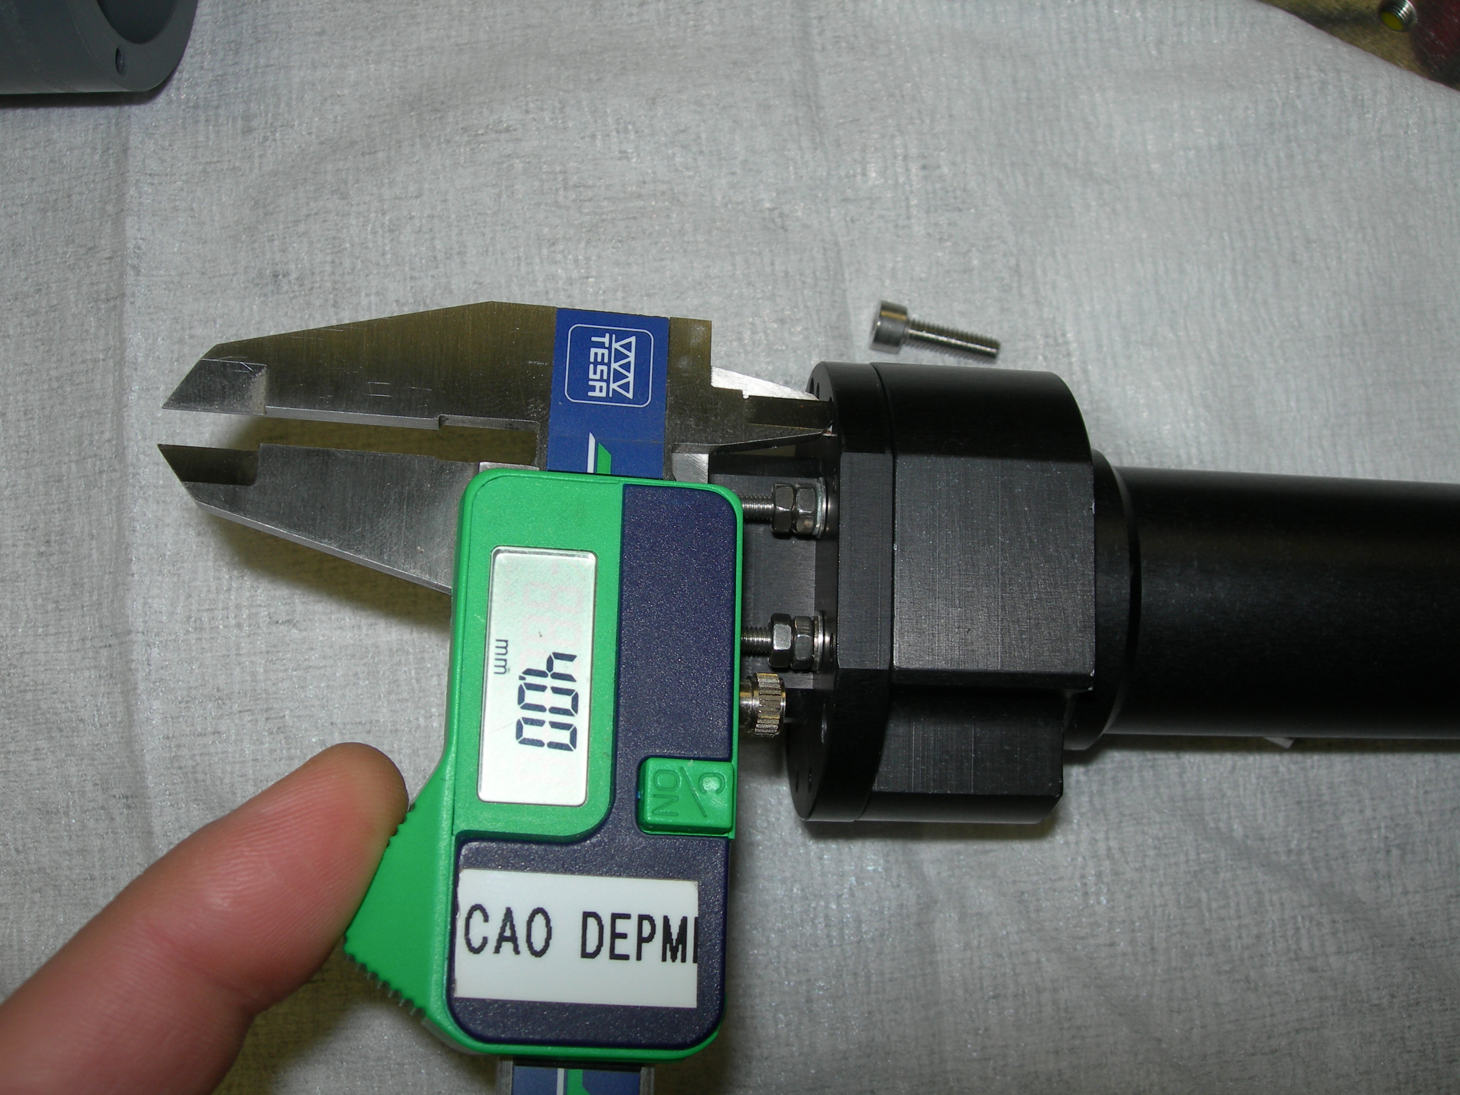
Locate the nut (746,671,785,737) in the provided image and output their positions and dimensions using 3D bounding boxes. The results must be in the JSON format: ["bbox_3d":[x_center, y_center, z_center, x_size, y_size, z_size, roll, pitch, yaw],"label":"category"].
[{"bbox_3d":[0.004,0.018,0.180,0.004,0.007,0.007,2,79,-4],"label":"nut"}]

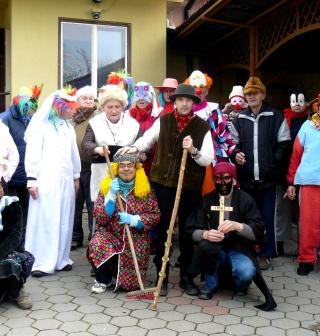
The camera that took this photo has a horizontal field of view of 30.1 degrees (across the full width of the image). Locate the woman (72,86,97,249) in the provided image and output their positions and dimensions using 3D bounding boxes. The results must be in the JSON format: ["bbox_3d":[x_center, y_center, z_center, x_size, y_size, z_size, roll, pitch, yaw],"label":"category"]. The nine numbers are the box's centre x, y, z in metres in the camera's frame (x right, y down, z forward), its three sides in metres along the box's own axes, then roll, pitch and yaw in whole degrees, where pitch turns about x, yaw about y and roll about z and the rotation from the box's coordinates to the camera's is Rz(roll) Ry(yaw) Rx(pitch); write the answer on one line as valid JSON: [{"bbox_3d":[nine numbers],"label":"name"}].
[{"bbox_3d":[-0.807,-0.005,6.450,0.520,1.760,0.380,0,1,-11],"label":"woman"}]

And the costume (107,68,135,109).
[{"bbox_3d":[-0.395,-0.800,5.950,0.280,0.380,0.280,0,1,24],"label":"costume"}]

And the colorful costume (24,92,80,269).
[{"bbox_3d":[-0.975,0.133,5.427,0.520,1.660,0.430,-4,8,-36],"label":"colorful costume"}]

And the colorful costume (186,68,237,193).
[{"bbox_3d":[0.410,0.034,5.556,0.580,1.840,0.380,1,6,6],"label":"colorful costume"}]

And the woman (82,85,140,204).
[{"bbox_3d":[-0.457,0.102,5.500,0.560,1.750,0.420,0,1,-5],"label":"woman"}]

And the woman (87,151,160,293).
[{"bbox_3d":[-0.302,0.437,5.108,0.620,1.130,0.680,0,6,-3],"label":"woman"}]

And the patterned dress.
[{"bbox_3d":[-0.302,0.576,5.123,0.600,0.830,0.580,0,6,-3],"label":"patterned dress"}]

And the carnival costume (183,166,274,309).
[{"bbox_3d":[0.574,0.520,4.850,0.750,1.120,0.680,0,1,6],"label":"carnival costume"}]

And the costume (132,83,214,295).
[{"bbox_3d":[0.114,0.160,5.020,0.690,1.760,0.480,0,1,3],"label":"costume"}]

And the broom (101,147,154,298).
[{"bbox_3d":[-0.307,0.433,5.000,0.260,1.310,0.120,-16,-13,0],"label":"broom"}]

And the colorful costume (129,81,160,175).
[{"bbox_3d":[-0.140,0.050,5.759,0.520,1.760,0.360,0,6,2],"label":"colorful costume"}]

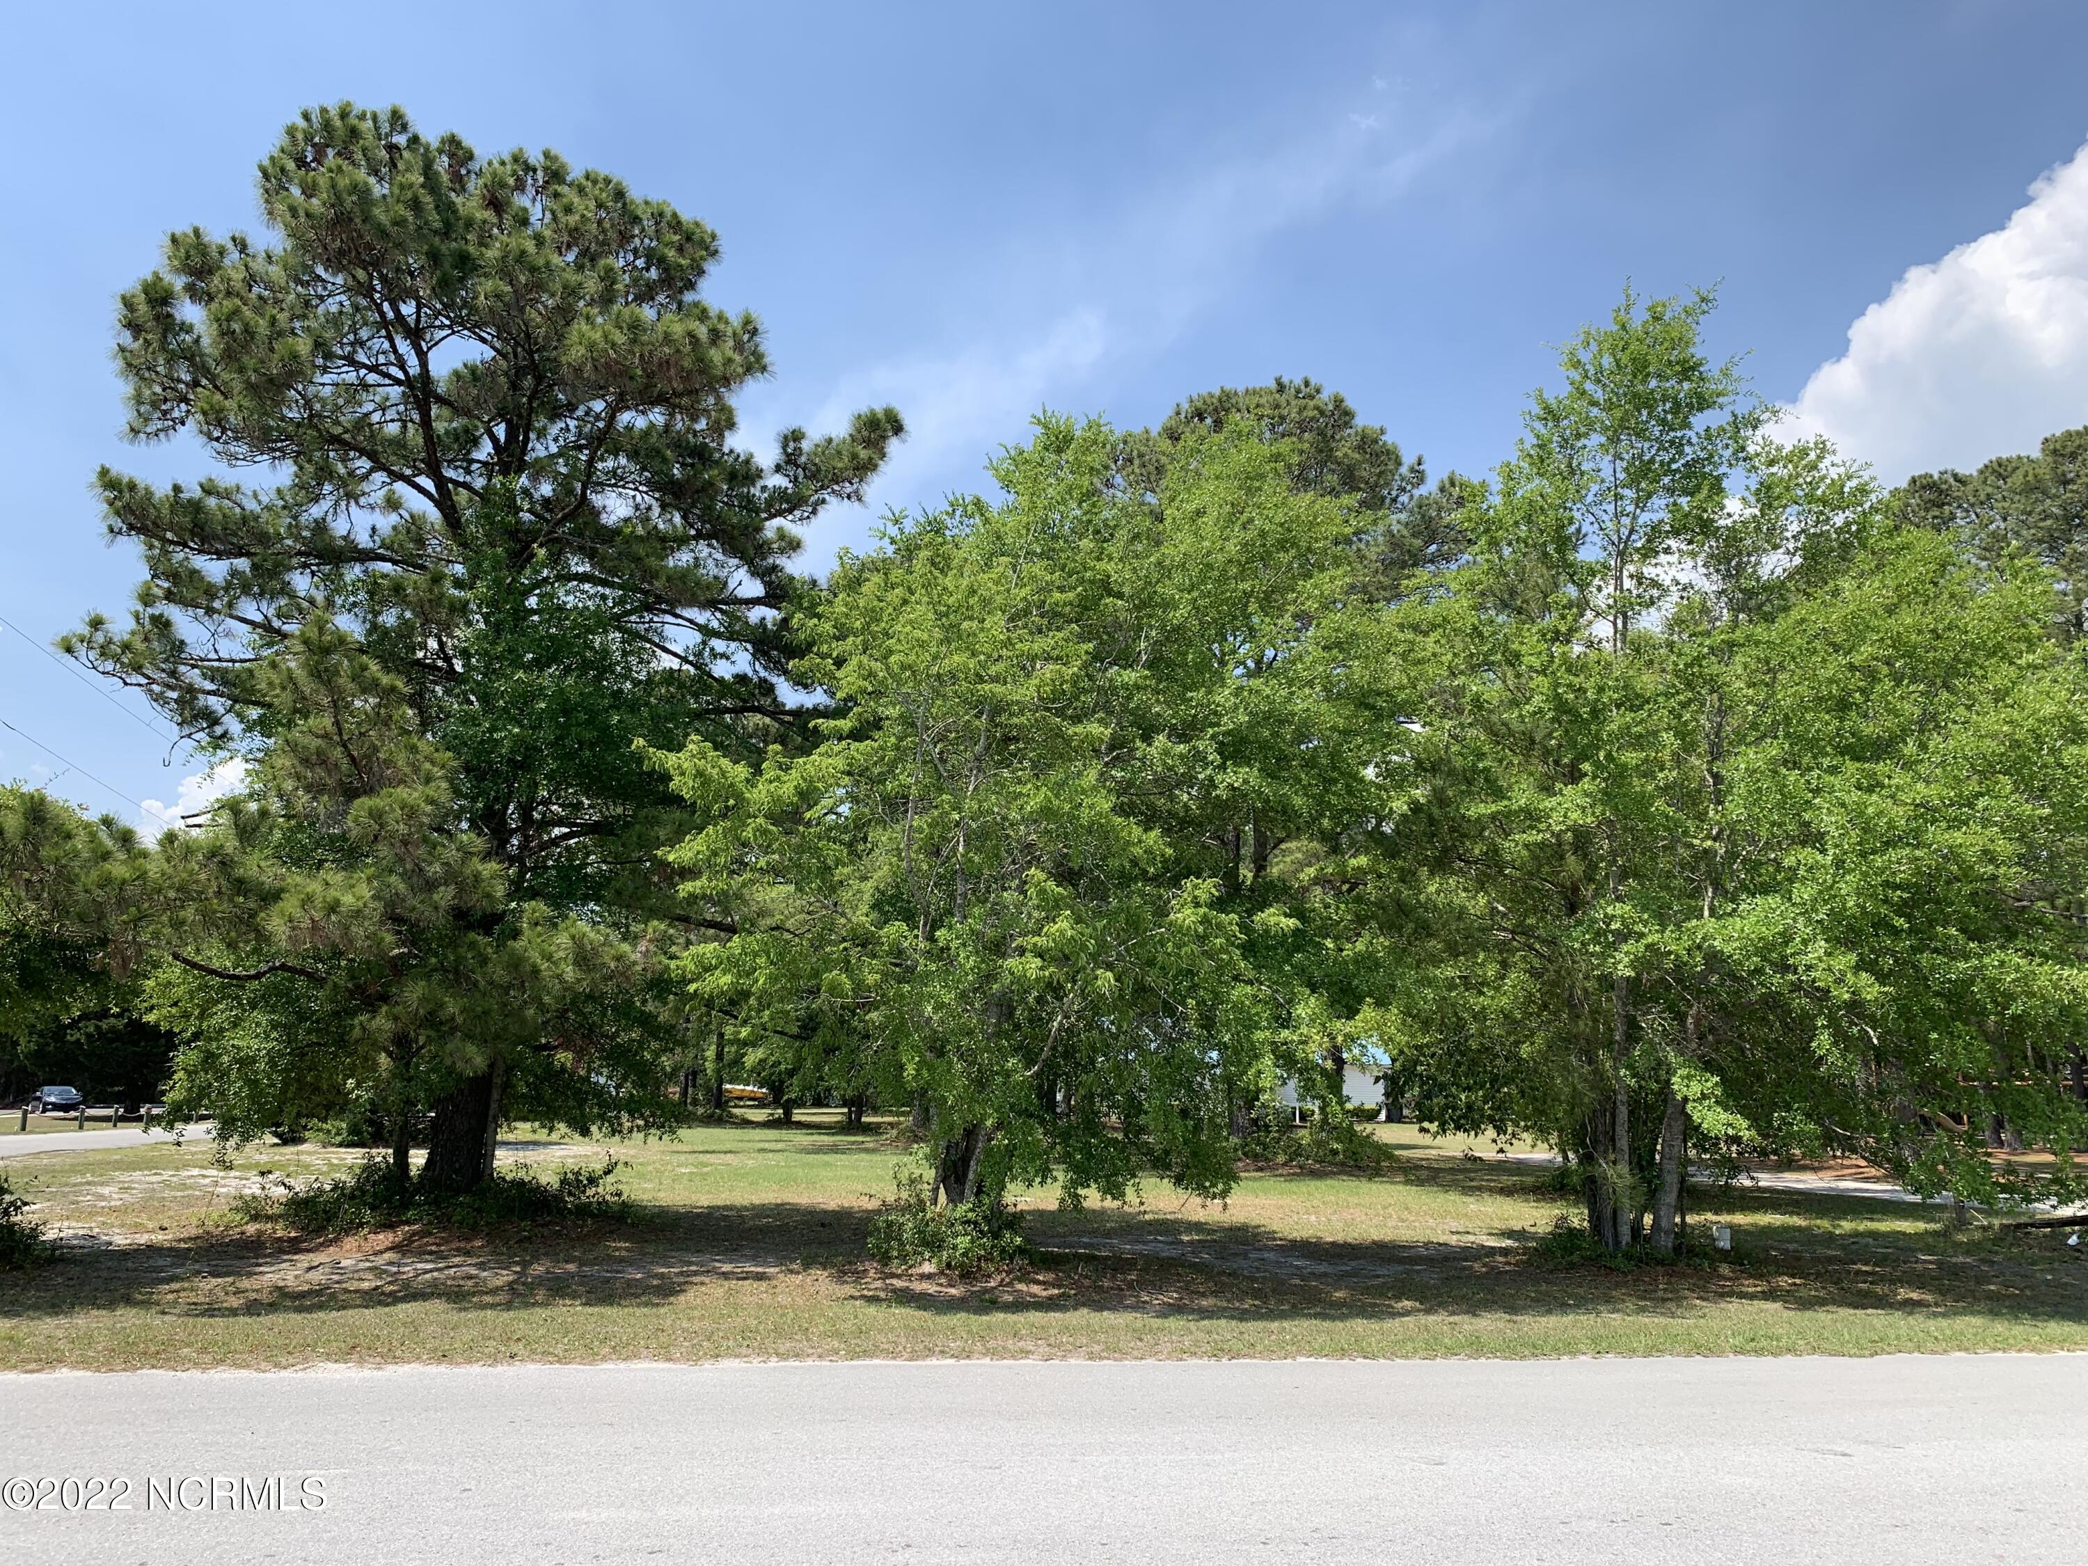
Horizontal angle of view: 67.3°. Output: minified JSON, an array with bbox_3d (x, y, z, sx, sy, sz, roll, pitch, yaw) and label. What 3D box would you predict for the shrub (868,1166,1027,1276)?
[{"bbox_3d":[-0.846,3.715,13.442,1.340,0.860,1.200,0,-11,0],"label":"shrub"}]

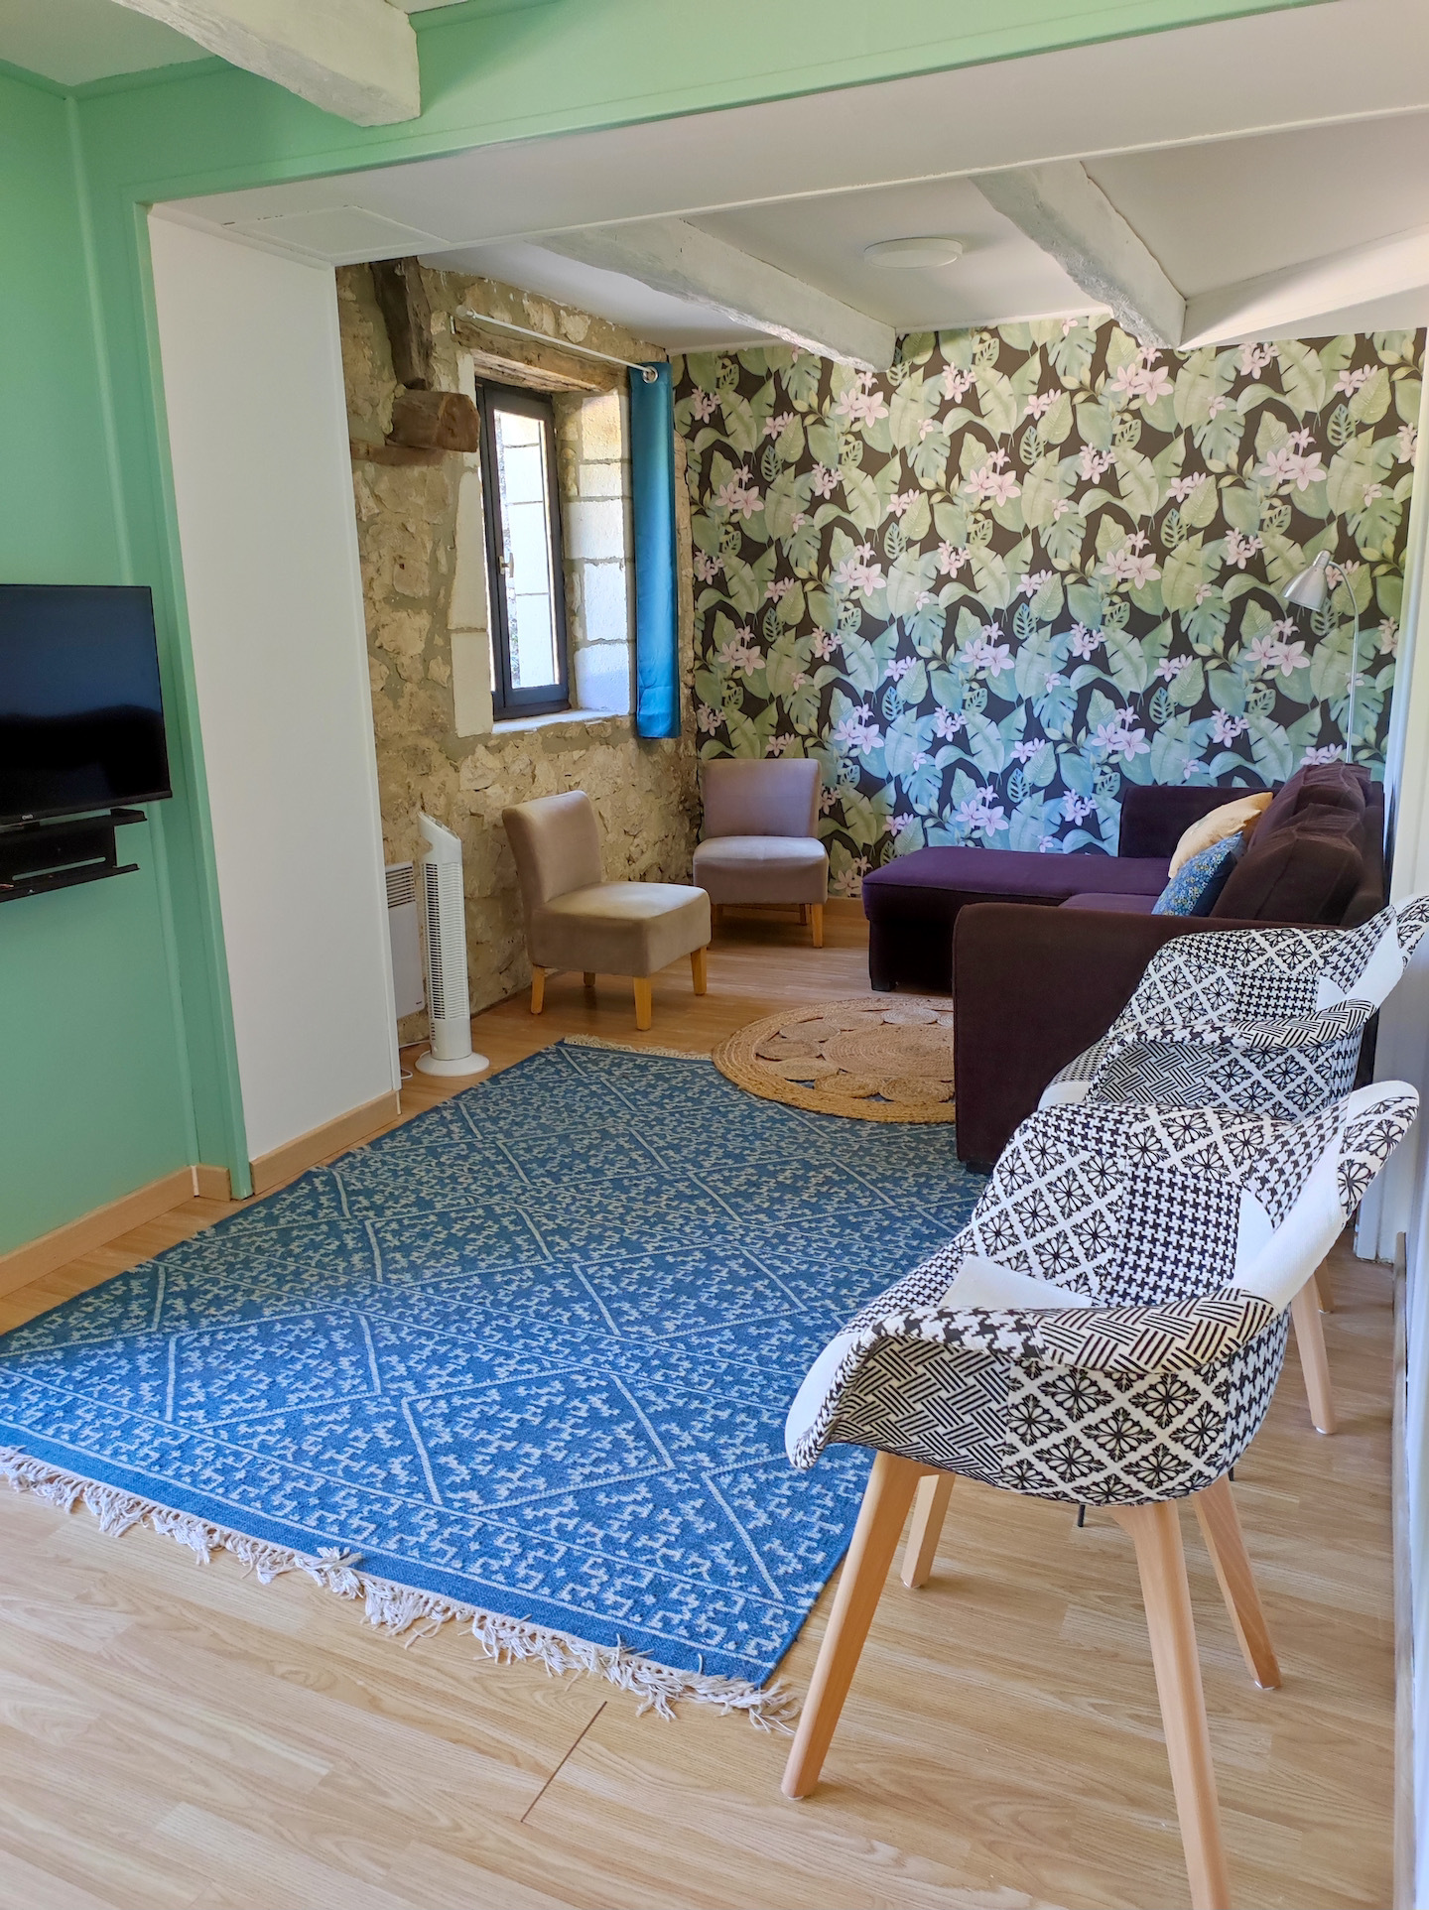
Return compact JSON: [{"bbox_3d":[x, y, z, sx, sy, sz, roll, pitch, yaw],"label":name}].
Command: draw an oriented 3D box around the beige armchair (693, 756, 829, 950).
[{"bbox_3d":[0.202,-0.424,5.627,0.515,0.700,0.530,0,14,4],"label":"beige armchair"}]

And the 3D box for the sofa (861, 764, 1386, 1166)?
[{"bbox_3d":[1.129,-0.114,4.189,1.570,0.770,2.300,5,16,24],"label":"sofa"}]

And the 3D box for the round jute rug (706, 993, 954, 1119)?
[{"bbox_3d":[0.604,0.288,4.186,1.200,0.020,1.200,-1,14,0],"label":"round jute rug"}]

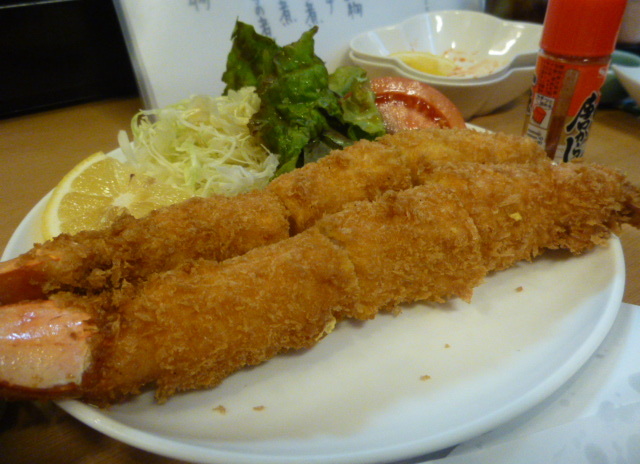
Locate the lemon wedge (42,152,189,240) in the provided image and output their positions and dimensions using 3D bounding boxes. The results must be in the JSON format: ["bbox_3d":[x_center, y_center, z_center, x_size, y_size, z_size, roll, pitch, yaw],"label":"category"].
[{"bbox_3d":[-0.079,-0.007,0.195,0.063,0.020,0.062,-2,56,3],"label":"lemon wedge"}]

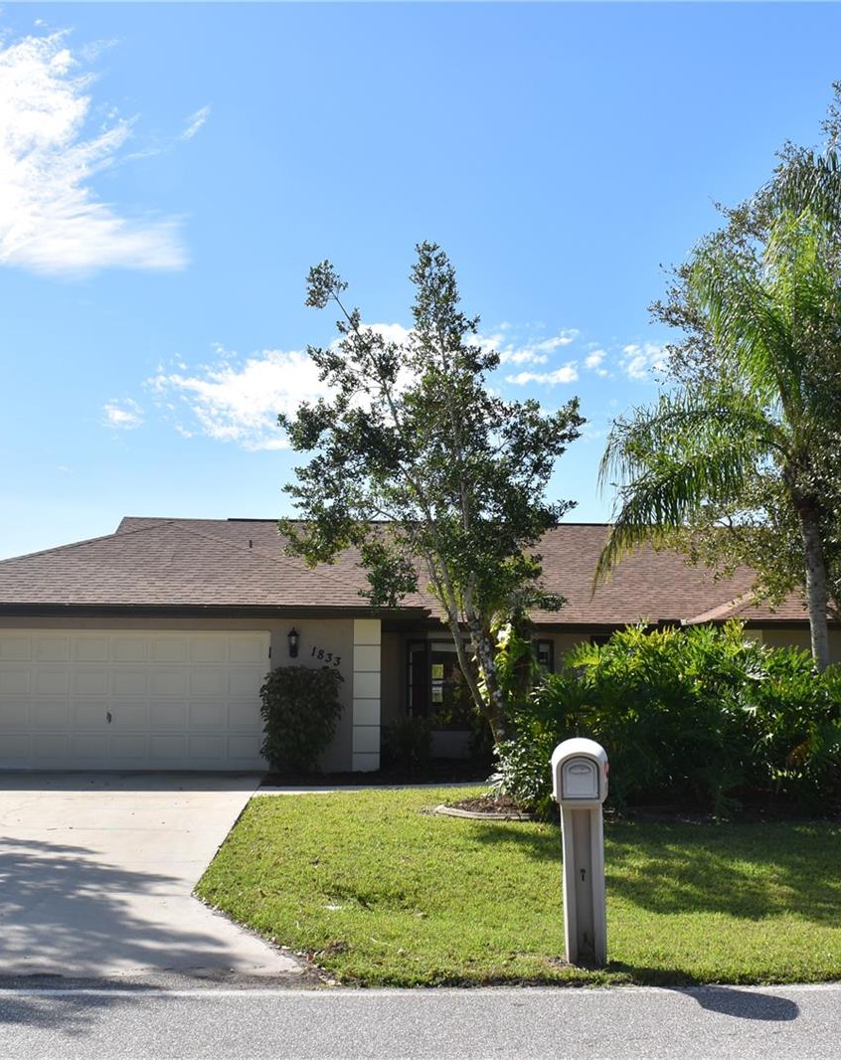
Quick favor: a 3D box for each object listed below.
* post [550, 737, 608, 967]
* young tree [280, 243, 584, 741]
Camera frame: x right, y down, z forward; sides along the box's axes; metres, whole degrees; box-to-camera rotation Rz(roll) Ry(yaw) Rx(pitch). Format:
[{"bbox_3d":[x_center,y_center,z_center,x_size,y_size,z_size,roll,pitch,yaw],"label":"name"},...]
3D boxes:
[{"bbox_3d":[0.916,1.840,7.963,0.321,1.257,0.480,0,-6,3],"label":"post"},{"bbox_3d":[0.182,-0.228,17.768,3.853,7.151,3.700,1,-6,-3],"label":"young tree"}]

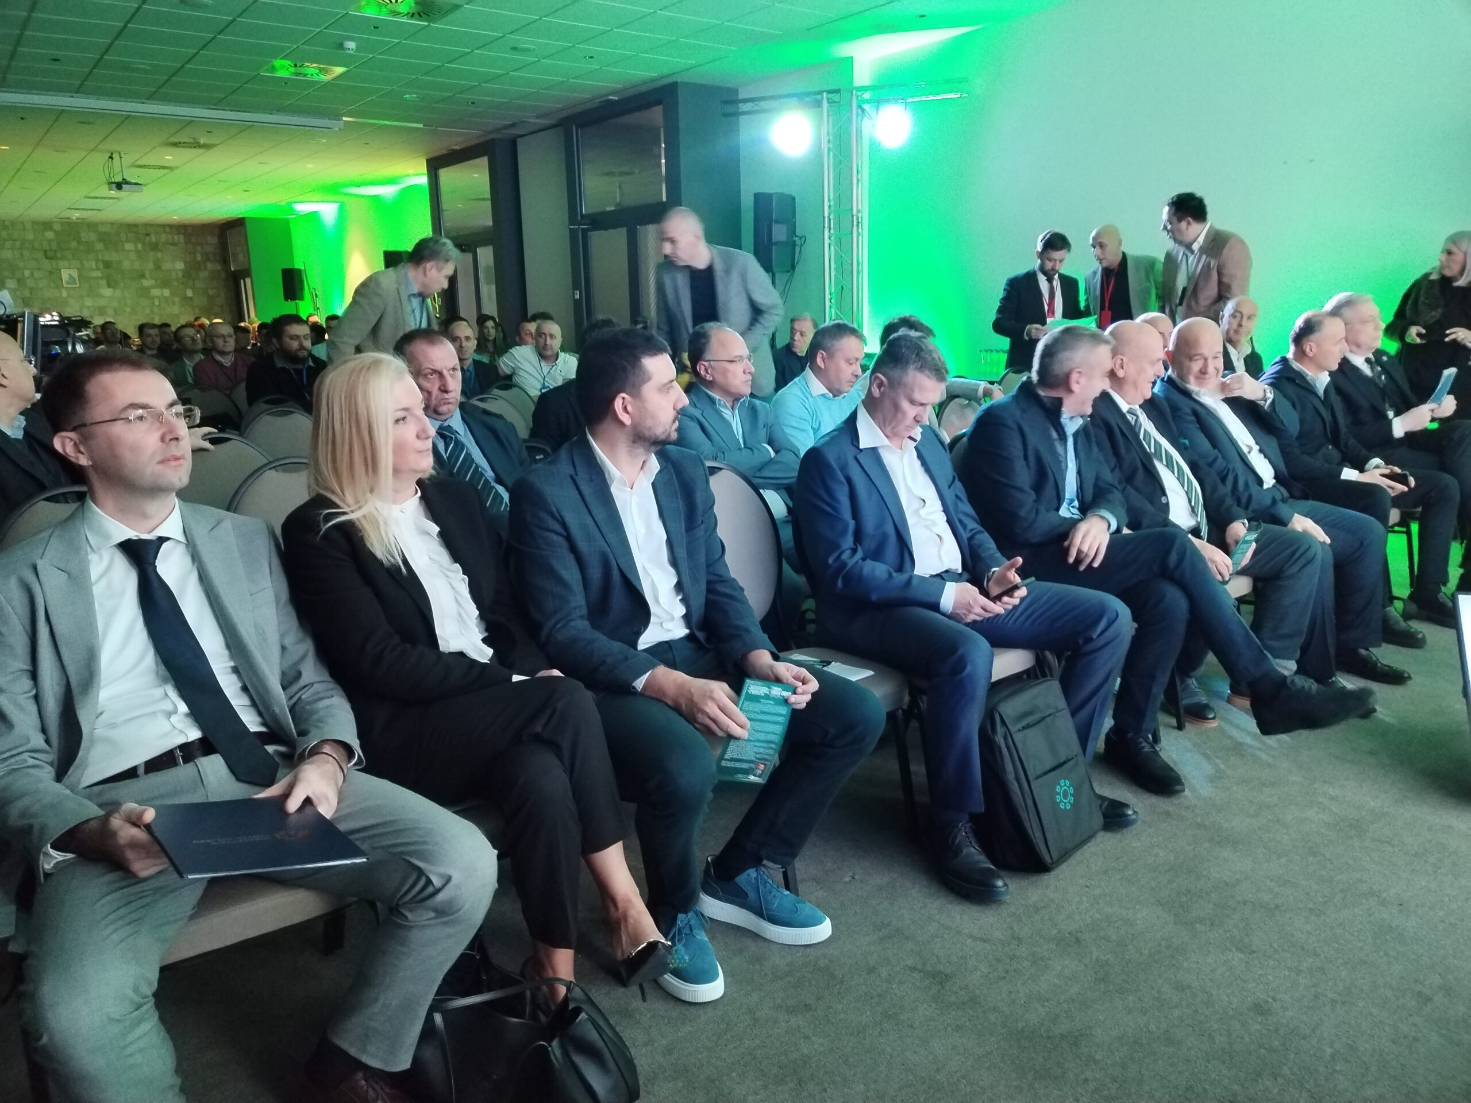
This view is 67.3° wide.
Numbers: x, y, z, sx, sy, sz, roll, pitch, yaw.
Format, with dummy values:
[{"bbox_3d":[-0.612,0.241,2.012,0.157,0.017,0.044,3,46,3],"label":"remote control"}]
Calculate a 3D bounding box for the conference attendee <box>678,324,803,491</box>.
[{"bbox_3d":[0.156,-0.148,3.906,0.580,1.280,0.850,-12,16,-41],"label":"conference attendee"}]

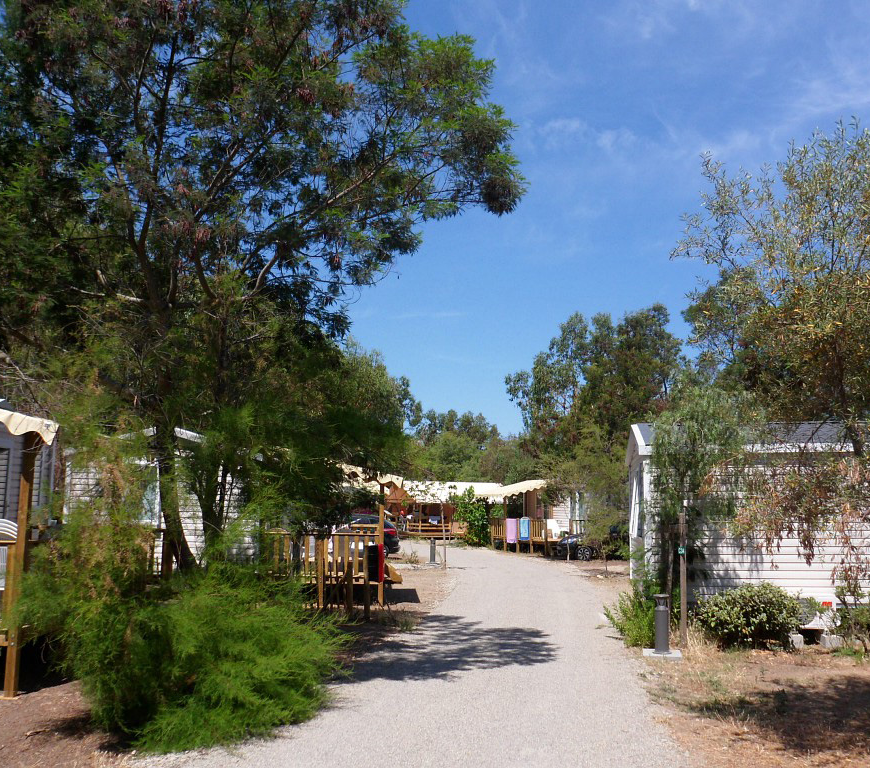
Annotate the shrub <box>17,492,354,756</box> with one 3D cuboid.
[{"bbox_3d":[-2.262,2.028,6.965,2.700,1.930,2.300,0,-9,0],"label":"shrub"}]

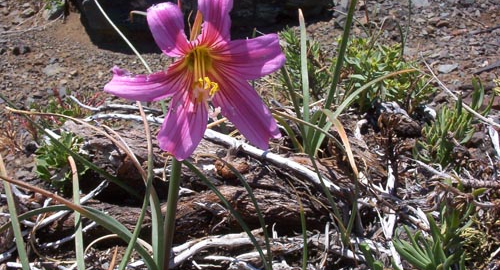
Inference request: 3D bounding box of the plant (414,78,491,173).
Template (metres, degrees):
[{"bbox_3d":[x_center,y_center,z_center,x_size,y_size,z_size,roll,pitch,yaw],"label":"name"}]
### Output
[{"bbox_3d":[0.223,-0.013,0.620,0.084,0.084,0.078,0,27,0],"label":"plant"}]

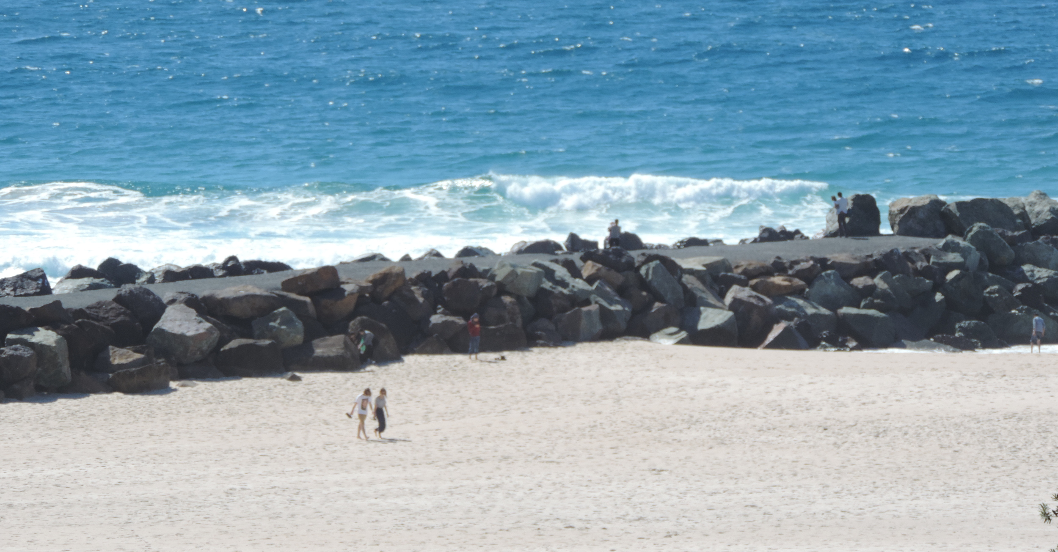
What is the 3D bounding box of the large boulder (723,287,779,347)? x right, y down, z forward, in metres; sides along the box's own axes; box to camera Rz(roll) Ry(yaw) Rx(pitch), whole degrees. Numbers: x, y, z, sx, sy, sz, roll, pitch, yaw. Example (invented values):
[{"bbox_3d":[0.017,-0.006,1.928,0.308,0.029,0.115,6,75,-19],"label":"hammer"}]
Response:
[{"bbox_3d":[8.337,1.550,286.500,2.014,2.314,1.813,0,5,0],"label":"large boulder"}]

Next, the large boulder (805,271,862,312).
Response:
[{"bbox_3d":[11.525,0.564,289.500,2.100,1.440,1.650,0,4,0],"label":"large boulder"}]

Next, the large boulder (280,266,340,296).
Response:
[{"bbox_3d":[-7.797,0.162,272.000,2.150,0.980,1.500,0,4,0],"label":"large boulder"}]

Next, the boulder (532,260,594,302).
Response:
[{"bbox_3d":[1.261,0.182,281.000,2.250,1.460,1.700,0,4,0],"label":"boulder"}]

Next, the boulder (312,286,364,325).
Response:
[{"bbox_3d":[-6.937,1.079,277.000,1.858,1.341,1.672,0,5,0],"label":"boulder"}]

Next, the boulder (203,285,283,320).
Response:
[{"bbox_3d":[-10.255,0.934,274.000,2.934,1.172,1.819,0,5,0],"label":"boulder"}]

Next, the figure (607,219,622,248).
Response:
[{"bbox_3d":[3.251,-1.329,289.000,0.550,1.650,0.400,0,5,0],"label":"figure"}]

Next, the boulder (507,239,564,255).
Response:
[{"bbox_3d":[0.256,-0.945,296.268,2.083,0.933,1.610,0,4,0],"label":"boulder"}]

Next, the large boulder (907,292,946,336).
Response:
[{"bbox_3d":[15.193,1.453,292.000,1.480,1.670,1.500,0,5,0],"label":"large boulder"}]

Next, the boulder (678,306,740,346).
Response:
[{"bbox_3d":[6.736,1.947,285.640,2.128,1.529,1.859,0,4,0],"label":"boulder"}]

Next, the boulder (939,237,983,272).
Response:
[{"bbox_3d":[16.997,-0.830,301.000,1.726,1.349,1.400,0,4,0],"label":"boulder"}]

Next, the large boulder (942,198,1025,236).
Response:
[{"bbox_3d":[17.968,-2.303,302.000,3.230,1.570,2.300,0,5,0],"label":"large boulder"}]

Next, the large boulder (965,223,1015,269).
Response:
[{"bbox_3d":[17.972,-1.144,298.000,1.930,1.720,1.600,0,4,0],"label":"large boulder"}]

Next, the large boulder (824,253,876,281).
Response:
[{"bbox_3d":[12.256,-0.347,292.000,1.990,1.030,1.500,0,4,0],"label":"large boulder"}]

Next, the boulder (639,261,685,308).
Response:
[{"bbox_3d":[5.096,0.333,293.500,1.714,1.760,1.350,0,4,0],"label":"boulder"}]

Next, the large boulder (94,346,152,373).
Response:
[{"bbox_3d":[-14.140,3.009,266.226,1.983,1.117,1.535,0,4,0],"label":"large boulder"}]

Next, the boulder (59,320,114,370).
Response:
[{"bbox_3d":[-15.423,2.393,266.500,1.932,1.689,1.738,0,5,0],"label":"boulder"}]

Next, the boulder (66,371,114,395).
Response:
[{"bbox_3d":[-15.166,3.724,263.786,1.605,0.886,1.241,0,4,0],"label":"boulder"}]

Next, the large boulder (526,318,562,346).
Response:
[{"bbox_3d":[0.536,2.027,275.500,1.340,1.050,1.150,0,4,0],"label":"large boulder"}]

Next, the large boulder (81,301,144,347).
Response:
[{"bbox_3d":[-14.611,1.667,268.000,2.232,1.552,1.786,0,5,0],"label":"large boulder"}]

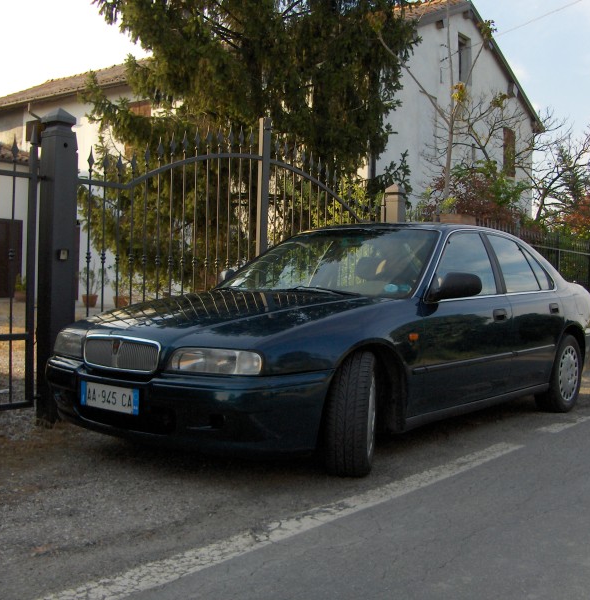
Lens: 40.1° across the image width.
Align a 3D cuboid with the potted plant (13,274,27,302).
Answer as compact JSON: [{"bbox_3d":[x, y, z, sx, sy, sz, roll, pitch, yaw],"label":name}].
[{"bbox_3d":[-7.320,-0.310,21.700,0.460,0.770,0.460,1,2,-11],"label":"potted plant"}]

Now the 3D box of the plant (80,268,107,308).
[{"bbox_3d":[-5.120,-0.330,20.500,0.700,1.060,0.660,1,2,-11],"label":"plant"}]

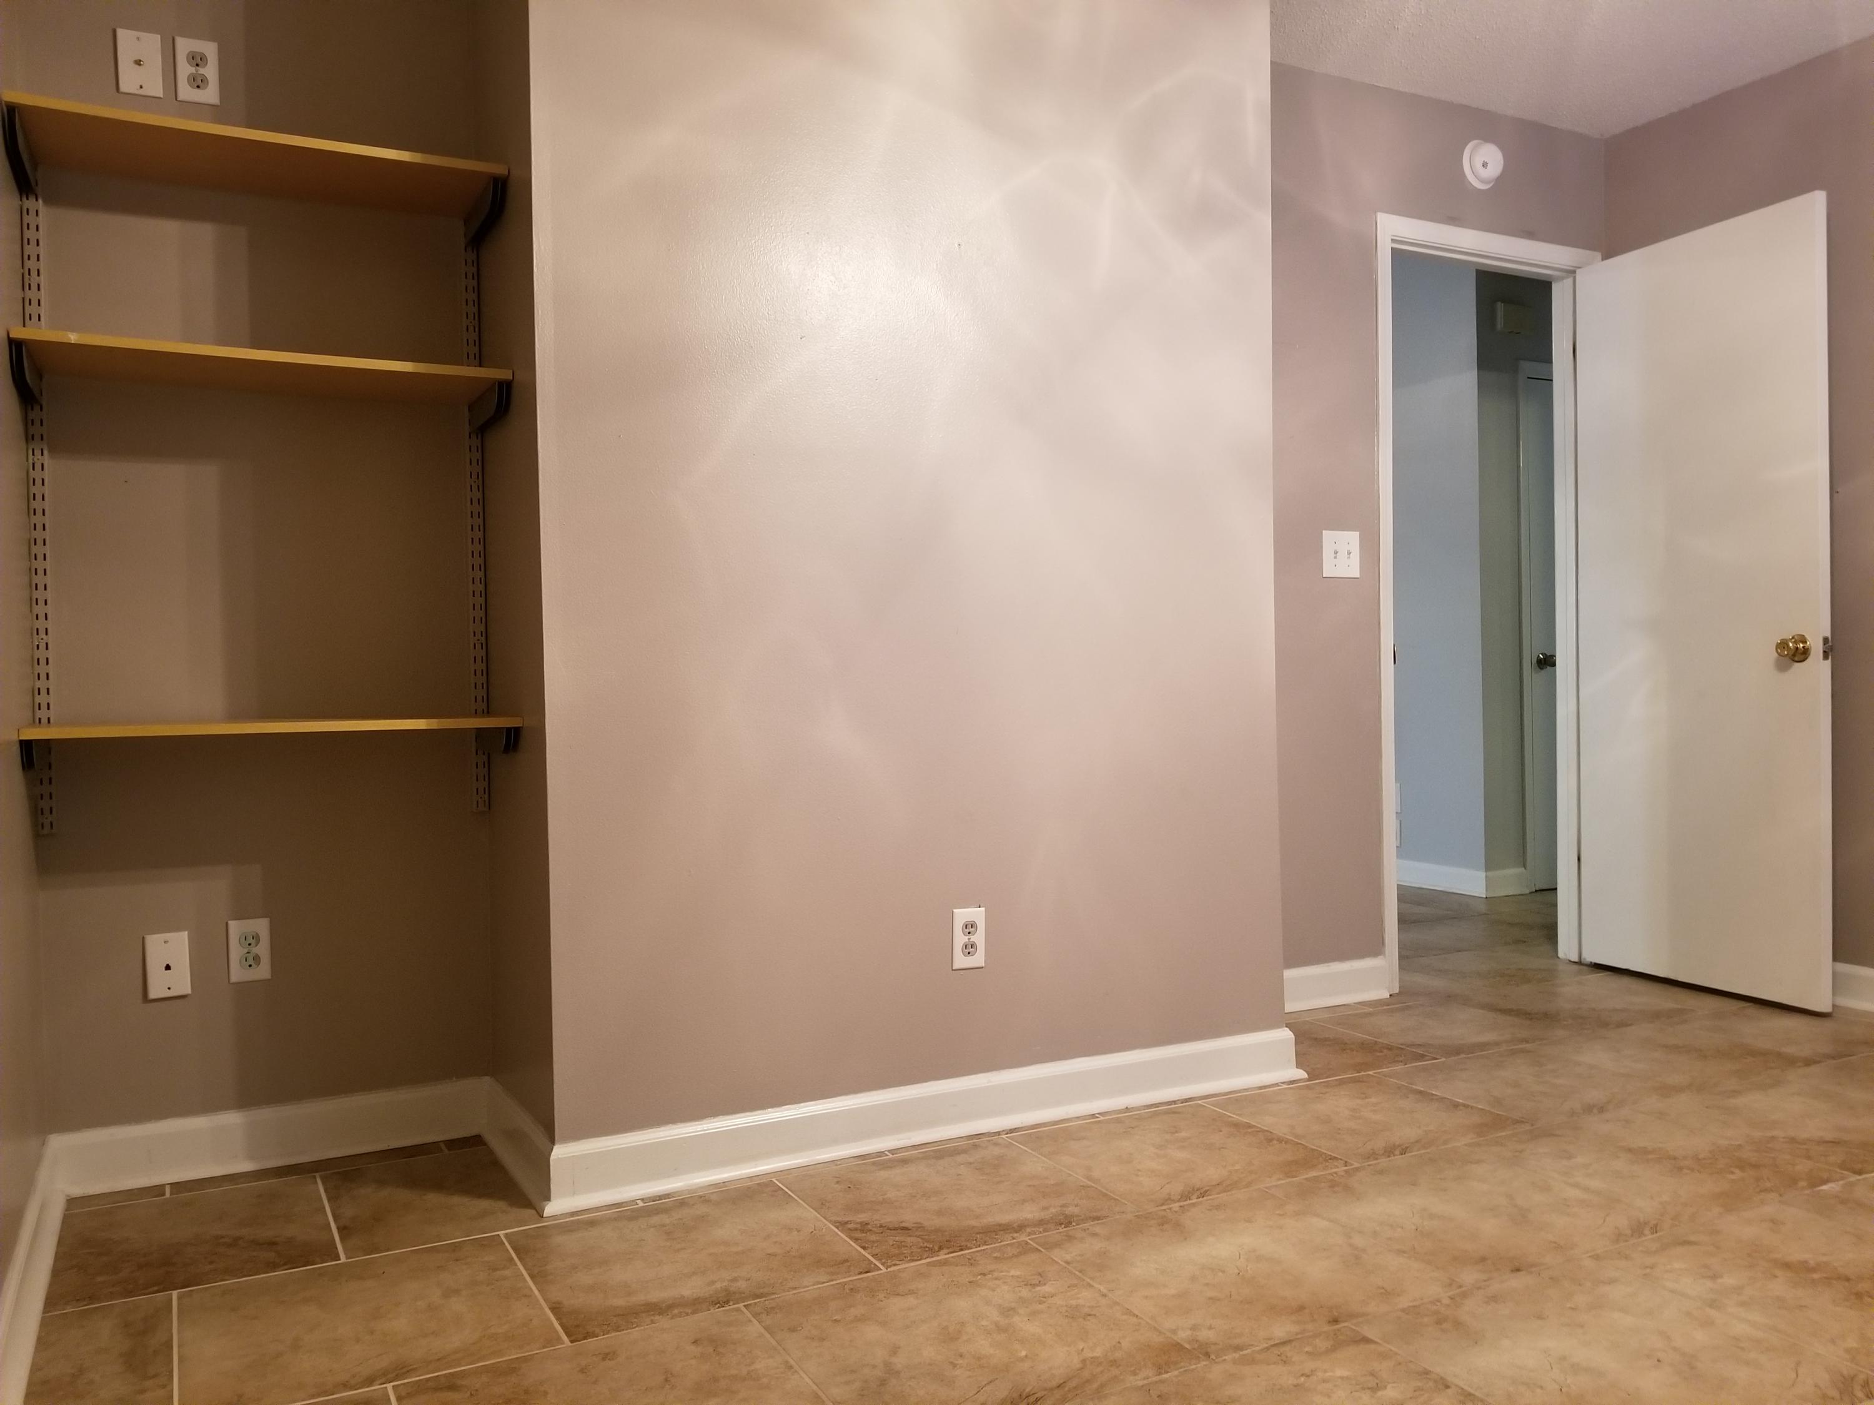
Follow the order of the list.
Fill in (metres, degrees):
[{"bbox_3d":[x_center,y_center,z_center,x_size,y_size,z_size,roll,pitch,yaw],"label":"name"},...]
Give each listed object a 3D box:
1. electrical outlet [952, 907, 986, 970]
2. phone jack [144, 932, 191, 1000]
[{"bbox_3d":[0.062,0.457,2.719,0.070,0.115,0.010,-1,1,-27],"label":"electrical outlet"},{"bbox_3d":[-1.374,0.471,2.515,0.070,0.114,0.009,-1,1,-28],"label":"phone jack"}]

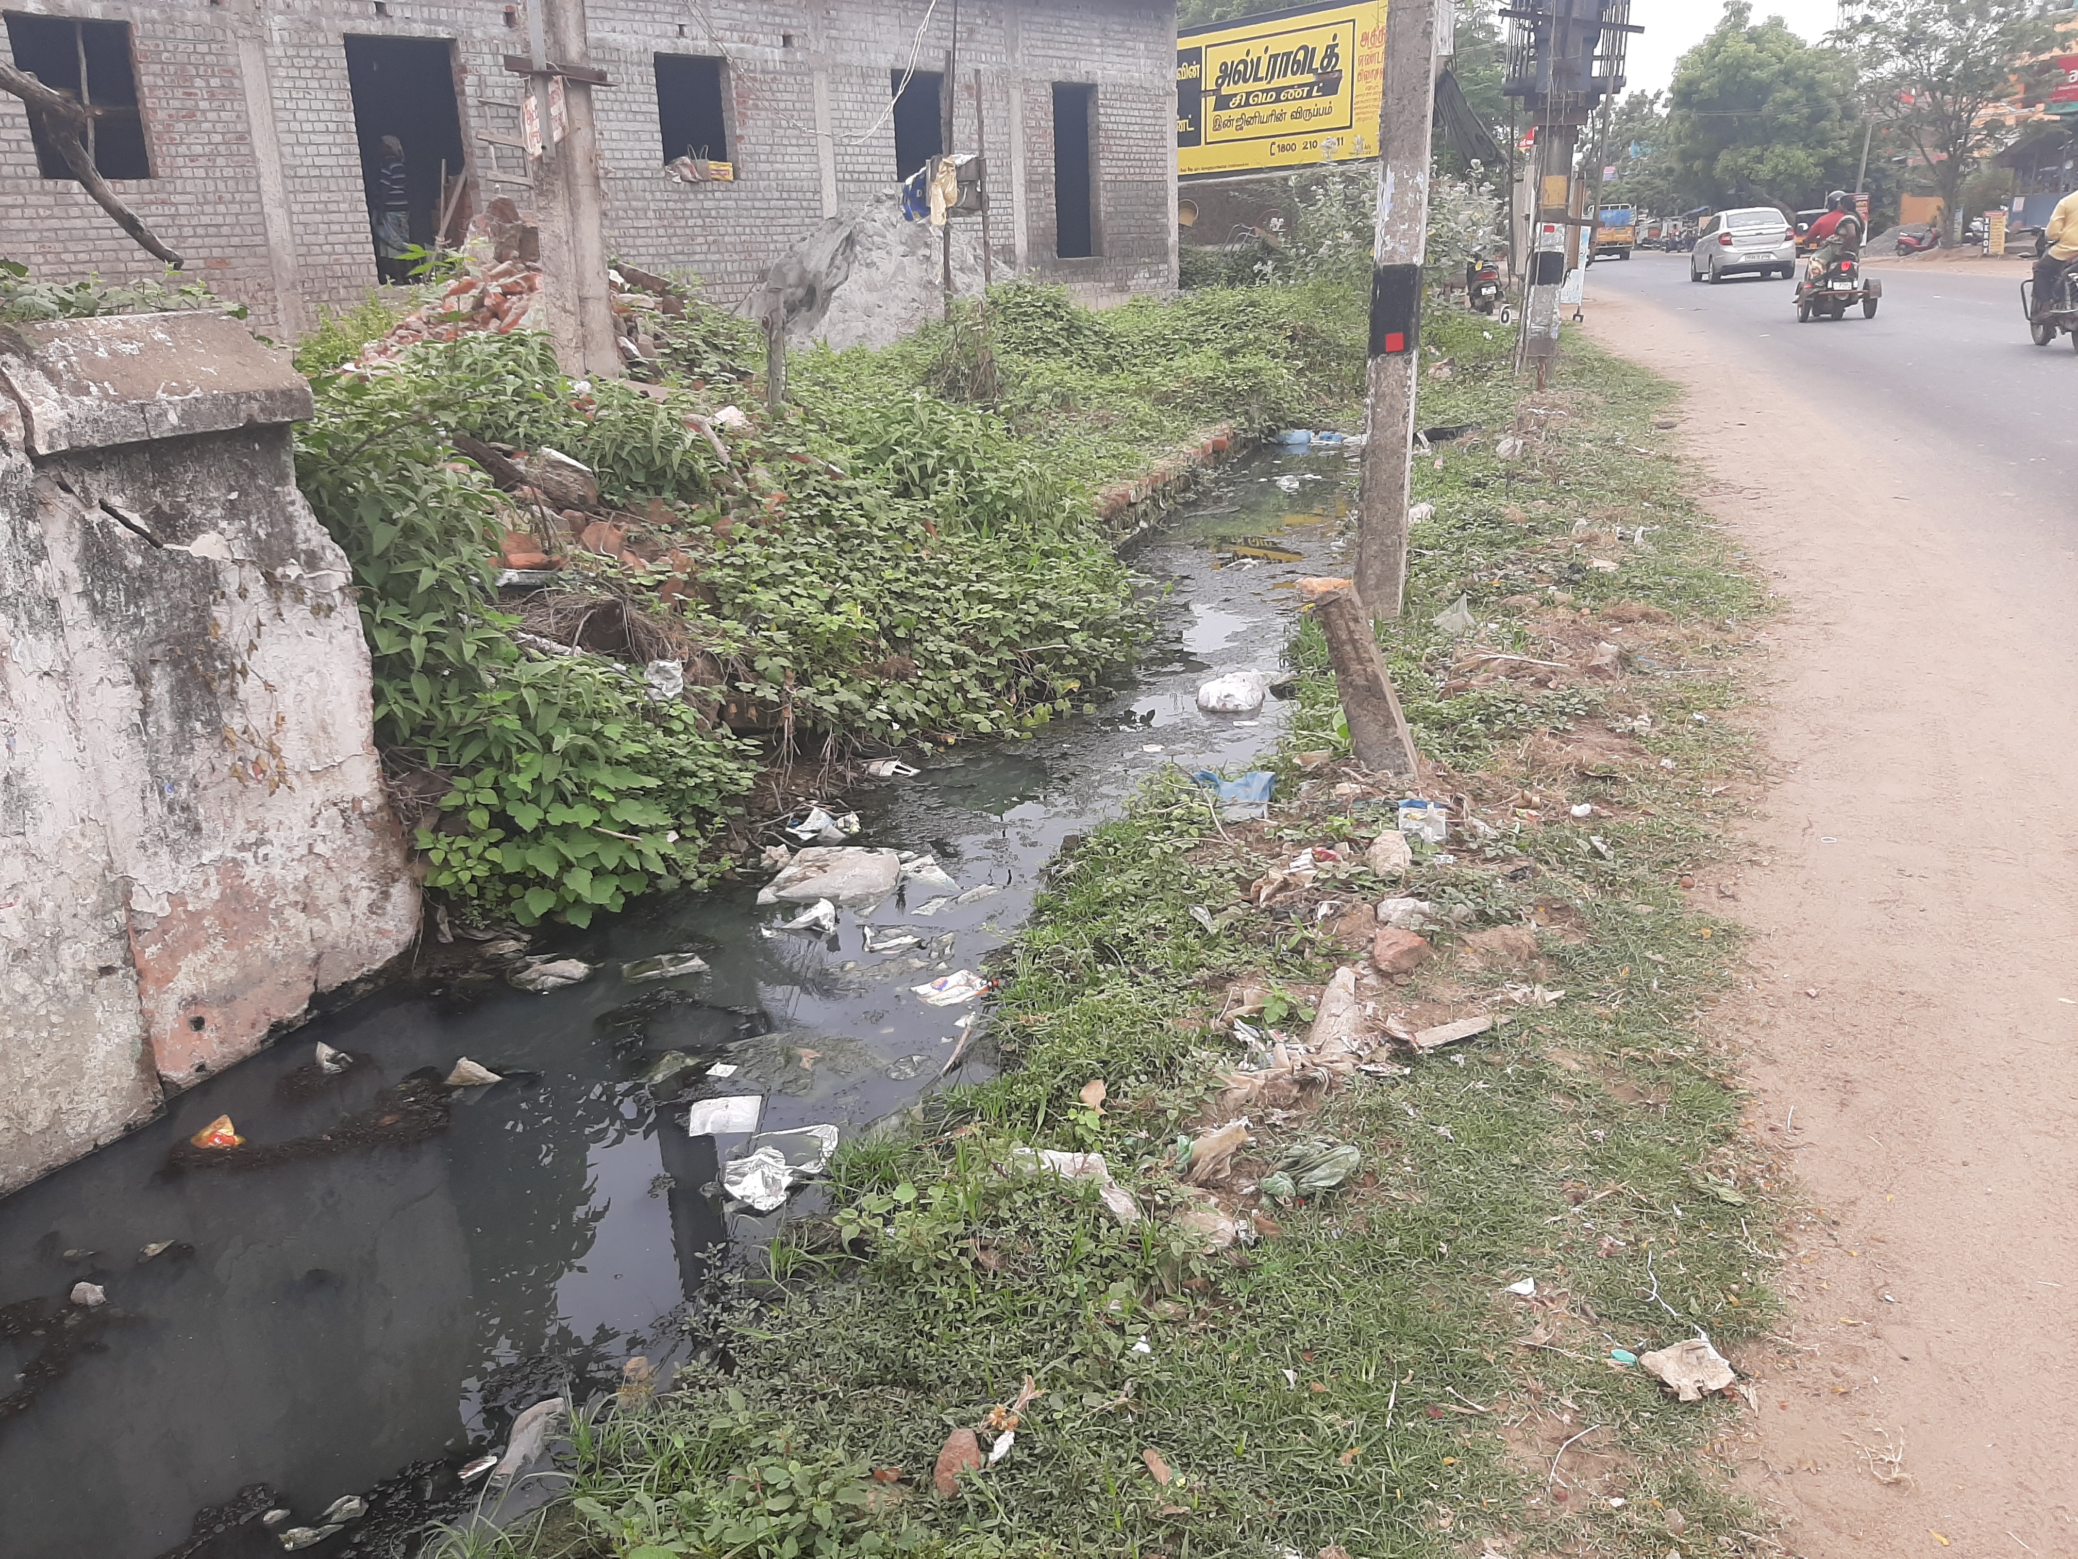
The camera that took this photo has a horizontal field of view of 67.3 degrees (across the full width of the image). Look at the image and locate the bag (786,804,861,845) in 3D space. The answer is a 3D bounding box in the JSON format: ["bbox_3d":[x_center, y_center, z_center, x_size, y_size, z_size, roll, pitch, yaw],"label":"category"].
[{"bbox_3d":[-0.631,0.134,4.604,0.195,0.075,0.121,-2,18,0],"label":"bag"}]

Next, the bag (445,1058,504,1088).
[{"bbox_3d":[-1.188,0.617,3.285,0.115,0.045,0.075,-2,18,0],"label":"bag"}]

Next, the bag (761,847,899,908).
[{"bbox_3d":[-0.556,0.262,4.195,0.346,0.085,0.195,-2,18,0],"label":"bag"}]

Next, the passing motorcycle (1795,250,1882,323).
[{"bbox_3d":[9.977,-6.366,19.611,0.960,1.100,1.760,3,19,14],"label":"passing motorcycle"}]

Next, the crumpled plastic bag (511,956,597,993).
[{"bbox_3d":[-1.161,0.467,3.727,0.190,0.045,0.100,-2,18,0],"label":"crumpled plastic bag"}]

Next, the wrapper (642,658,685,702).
[{"bbox_3d":[-1.213,-0.320,5.050,0.130,0.130,0.090,-2,18,0],"label":"wrapper"}]

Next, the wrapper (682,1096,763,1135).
[{"bbox_3d":[-0.628,0.667,3.103,0.145,0.022,0.135,-2,18,0],"label":"wrapper"}]

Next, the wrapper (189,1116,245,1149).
[{"bbox_3d":[-1.631,0.698,3.094,0.100,0.045,0.075,-2,18,0],"label":"wrapper"}]

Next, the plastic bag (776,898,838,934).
[{"bbox_3d":[-0.590,0.348,3.989,0.145,0.055,0.095,-2,18,0],"label":"plastic bag"}]

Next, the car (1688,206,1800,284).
[{"bbox_3d":[16.169,-12.242,35.775,1.700,1.520,3.995,2,19,12],"label":"car"}]

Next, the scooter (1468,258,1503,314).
[{"bbox_3d":[8.228,-9.131,28.646,0.670,1.070,1.750,1,19,9],"label":"scooter"}]

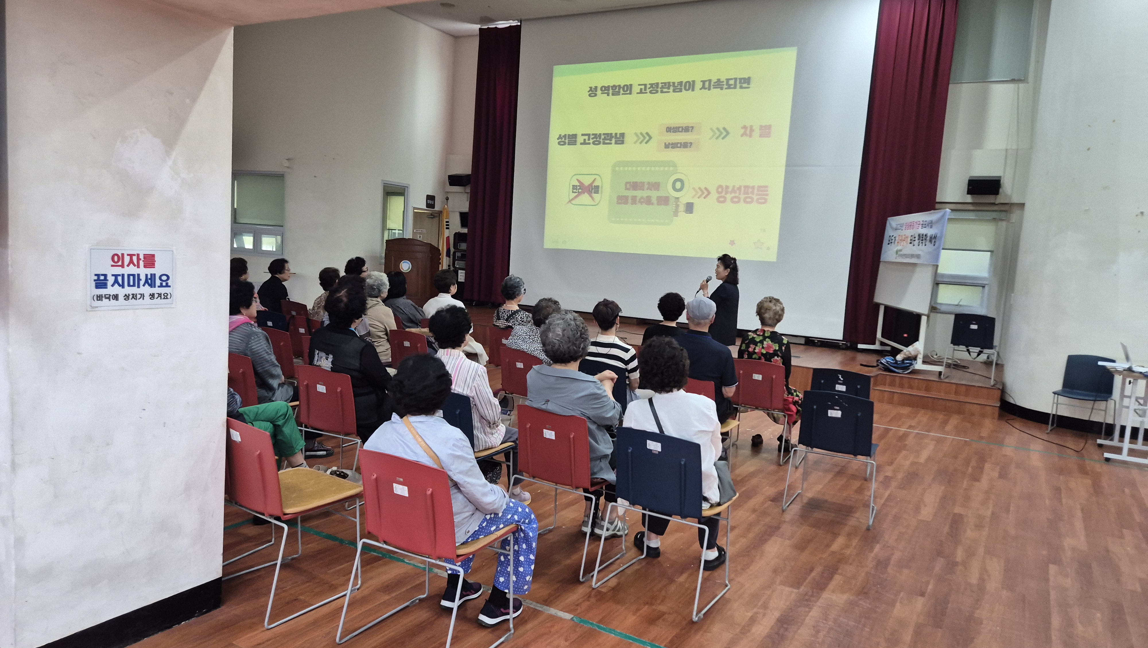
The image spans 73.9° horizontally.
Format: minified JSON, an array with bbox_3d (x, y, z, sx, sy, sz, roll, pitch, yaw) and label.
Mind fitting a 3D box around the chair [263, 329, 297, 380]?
[{"bbox_3d":[-2.288,0.416,6.138,0.497,0.784,0.490,7,6,26],"label":"chair"}]

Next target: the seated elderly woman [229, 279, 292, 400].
[{"bbox_3d":[-2.067,0.329,5.259,0.500,1.260,0.720,8,7,34],"label":"seated elderly woman"}]

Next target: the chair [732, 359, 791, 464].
[{"bbox_3d":[1.525,0.665,6.211,0.518,0.781,0.528,7,6,27],"label":"chair"}]

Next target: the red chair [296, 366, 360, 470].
[{"bbox_3d":[-1.373,0.635,4.669,0.518,0.781,0.528,7,6,27],"label":"red chair"}]

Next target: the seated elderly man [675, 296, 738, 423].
[{"bbox_3d":[0.985,0.453,5.401,0.528,1.296,0.768,7,7,33],"label":"seated elderly man"}]

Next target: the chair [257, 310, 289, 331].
[{"bbox_3d":[-2.856,0.267,7.644,0.515,0.800,0.510,7,7,27],"label":"chair"}]

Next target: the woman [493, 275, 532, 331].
[{"bbox_3d":[-0.454,0.169,7.332,0.470,1.272,0.666,7,6,27],"label":"woman"}]

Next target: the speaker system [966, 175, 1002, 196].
[{"bbox_3d":[5.620,-1.885,10.447,0.446,0.225,0.255,7,21,33],"label":"speaker system"}]

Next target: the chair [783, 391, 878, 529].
[{"bbox_3d":[1.702,0.807,4.908,0.518,0.781,0.528,7,6,28],"label":"chair"}]

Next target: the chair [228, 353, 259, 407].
[{"bbox_3d":[-2.068,0.556,5.013,0.518,0.781,0.528,7,7,28],"label":"chair"}]

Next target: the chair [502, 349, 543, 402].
[{"bbox_3d":[-0.314,0.579,6.182,0.515,0.800,0.510,7,7,30],"label":"chair"}]

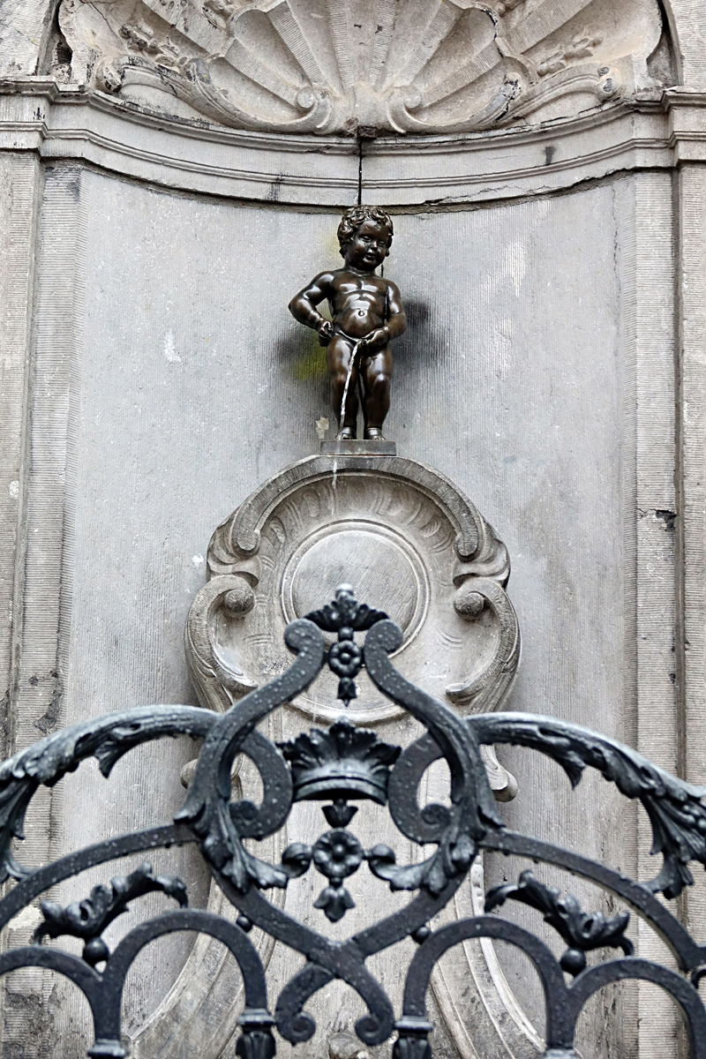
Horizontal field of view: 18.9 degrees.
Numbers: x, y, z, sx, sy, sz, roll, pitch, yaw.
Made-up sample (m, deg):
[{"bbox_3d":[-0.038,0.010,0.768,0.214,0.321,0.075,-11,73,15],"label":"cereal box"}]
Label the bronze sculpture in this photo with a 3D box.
[{"bbox_3d":[-0.014,-0.489,5.016,0.276,0.565,0.200,1,-9,0],"label":"bronze sculpture"}]

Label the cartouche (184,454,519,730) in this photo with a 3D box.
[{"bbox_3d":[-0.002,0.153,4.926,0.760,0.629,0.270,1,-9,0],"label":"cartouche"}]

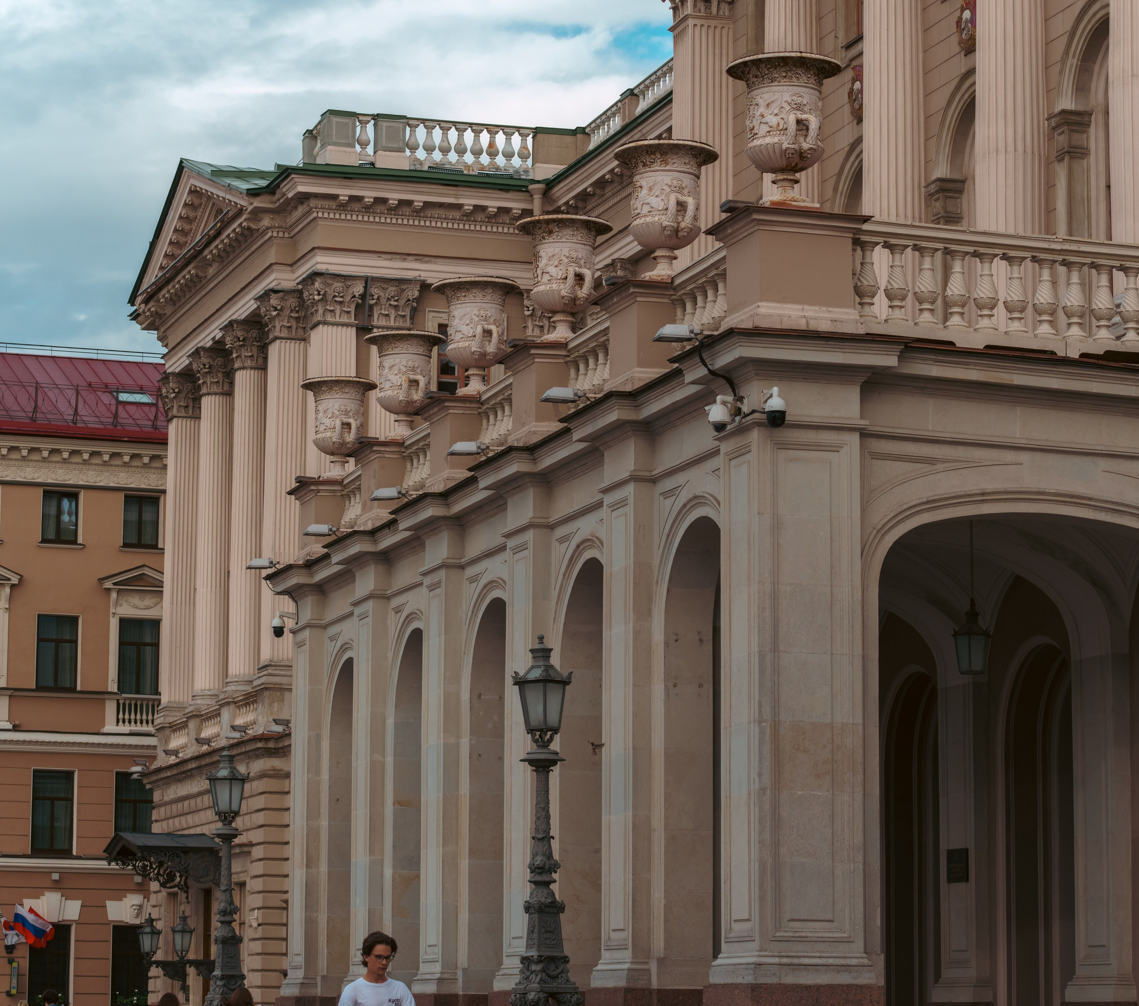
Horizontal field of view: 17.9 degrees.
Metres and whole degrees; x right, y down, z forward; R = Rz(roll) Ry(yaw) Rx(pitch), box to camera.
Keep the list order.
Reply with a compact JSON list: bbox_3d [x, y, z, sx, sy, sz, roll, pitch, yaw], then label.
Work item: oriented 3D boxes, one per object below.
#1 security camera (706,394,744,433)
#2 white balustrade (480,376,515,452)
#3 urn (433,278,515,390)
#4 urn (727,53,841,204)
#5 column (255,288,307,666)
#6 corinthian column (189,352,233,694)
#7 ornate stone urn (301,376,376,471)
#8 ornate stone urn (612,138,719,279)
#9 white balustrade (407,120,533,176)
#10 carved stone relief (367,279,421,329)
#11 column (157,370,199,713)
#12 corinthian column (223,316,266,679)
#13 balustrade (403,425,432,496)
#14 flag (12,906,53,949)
[{"bbox_3d":[1.586,-0.892,36.292,0.420,0.390,0.270,3,-8,-17],"label":"security camera"},{"bbox_3d":[-0.643,-1.079,46.454,0.380,1.050,2.700,3,-8,-17],"label":"white balustrade"},{"bbox_3d":[-1.258,-2.191,48.871,1.220,1.630,1.220,0,-8,0],"label":"urn"},{"bbox_3d":[2.260,-3.765,37.915,1.220,1.630,1.220,0,-8,0],"label":"urn"},{"bbox_3d":[-6.877,-0.472,87.120,1.080,9.600,1.080,3,-8,-17],"label":"column"},{"bbox_3d":[-9.597,0.708,97.606,1.220,9.650,1.220,3,-9,-17],"label":"corinthian column"},{"bbox_3d":[-3.514,-1.066,55.351,1.170,1.530,1.170,3,-9,-17],"label":"ornate stone urn"},{"bbox_3d":[1.119,-3.241,41.567,1.220,1.630,1.220,0,-8,0],"label":"ornate stone urn"},{"bbox_3d":[-2.334,-8.248,84.054,3.100,1.300,0.420,3,-9,-17],"label":"white balustrade"},{"bbox_3d":[-4.250,-4.821,88.168,1.400,1.280,0.500,3,-9,-17],"label":"carved stone relief"},{"bbox_3d":[-10.605,1.184,99.041,1.080,9.600,1.080,3,-8,-17],"label":"column"},{"bbox_3d":[-8.360,0.152,93.737,1.220,9.650,1.220,3,-9,-17],"label":"corinthian column"},{"bbox_3d":[-1.720,-0.471,49.589,0.400,1.200,2.800,3,-9,-17],"label":"balustrade"},{"bbox_3d":[-16.714,13.200,112.161,1.350,1.400,0.500,3,-8,-17],"label":"flag"}]

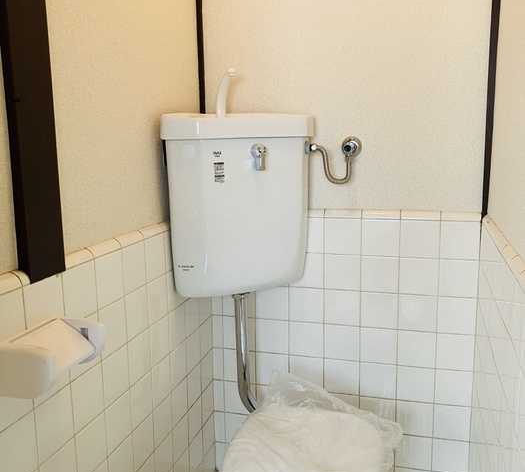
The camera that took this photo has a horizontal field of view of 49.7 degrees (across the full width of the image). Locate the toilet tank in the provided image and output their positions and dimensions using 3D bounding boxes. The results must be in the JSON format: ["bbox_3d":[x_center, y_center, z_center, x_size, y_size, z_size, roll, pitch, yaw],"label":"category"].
[{"bbox_3d":[-0.086,-0.103,1.606,0.456,0.461,0.293,-6,11,-29],"label":"toilet tank"}]

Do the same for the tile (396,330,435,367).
[{"bbox_3d":[0.446,0.326,1.635,0.105,0.105,0.009,2,10,16],"label":"tile"}]

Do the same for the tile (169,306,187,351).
[{"bbox_3d":[-0.236,0.248,1.537,0.008,0.106,0.107,2,10,15],"label":"tile"}]

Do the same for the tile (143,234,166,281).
[{"bbox_3d":[-0.267,0.053,1.398,0.008,0.106,0.107,2,10,15],"label":"tile"}]

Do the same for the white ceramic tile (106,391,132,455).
[{"bbox_3d":[-0.319,0.409,1.247,0.008,0.106,0.105,2,10,15],"label":"white ceramic tile"}]

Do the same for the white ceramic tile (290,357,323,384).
[{"bbox_3d":[0.138,0.426,1.759,0.106,0.106,0.009,2,10,15],"label":"white ceramic tile"}]

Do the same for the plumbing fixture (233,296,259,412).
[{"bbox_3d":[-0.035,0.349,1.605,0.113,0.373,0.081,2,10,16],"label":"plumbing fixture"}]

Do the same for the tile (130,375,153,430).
[{"bbox_3d":[-0.294,0.391,1.348,0.009,0.106,0.106,2,10,16],"label":"tile"}]

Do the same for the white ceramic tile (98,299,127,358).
[{"bbox_3d":[-0.319,0.192,1.195,0.008,0.105,0.105,2,10,15],"label":"white ceramic tile"}]

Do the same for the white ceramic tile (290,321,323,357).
[{"bbox_3d":[0.134,0.313,1.718,0.105,0.105,0.008,2,10,15],"label":"white ceramic tile"}]

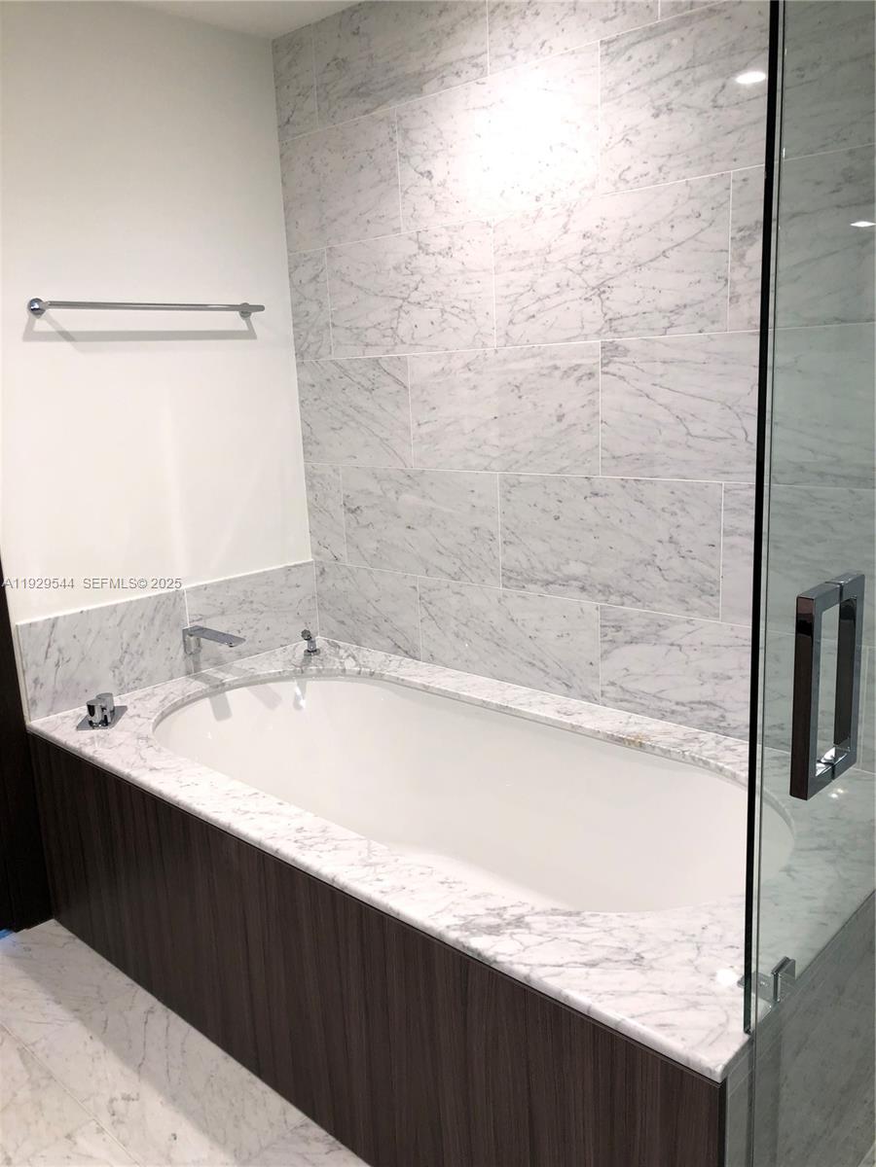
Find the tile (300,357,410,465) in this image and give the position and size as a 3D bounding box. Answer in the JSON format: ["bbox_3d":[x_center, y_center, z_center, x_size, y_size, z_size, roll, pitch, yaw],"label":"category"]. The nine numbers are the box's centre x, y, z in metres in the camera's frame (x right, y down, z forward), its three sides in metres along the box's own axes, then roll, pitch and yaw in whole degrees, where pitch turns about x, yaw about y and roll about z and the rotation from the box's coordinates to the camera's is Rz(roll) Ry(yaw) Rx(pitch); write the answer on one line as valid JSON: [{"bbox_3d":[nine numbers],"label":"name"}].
[{"bbox_3d":[-0.241,-0.493,2.723,0.470,0.305,0.012,9,17,42],"label":"tile"}]

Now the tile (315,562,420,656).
[{"bbox_3d":[-0.217,0.075,2.841,0.464,0.250,0.010,9,17,42],"label":"tile"}]

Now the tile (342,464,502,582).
[{"bbox_3d":[-0.058,-0.169,2.633,0.605,0.303,0.012,9,17,42],"label":"tile"}]

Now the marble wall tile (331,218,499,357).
[{"bbox_3d":[-0.083,-0.763,2.499,0.611,0.305,0.012,9,17,42],"label":"marble wall tile"}]

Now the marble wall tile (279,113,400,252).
[{"bbox_3d":[-0.266,-1.090,2.583,0.464,0.303,0.010,9,17,42],"label":"marble wall tile"}]

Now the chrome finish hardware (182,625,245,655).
[{"bbox_3d":[-0.610,0.176,2.599,0.236,0.072,0.052,9,17,42],"label":"chrome finish hardware"}]

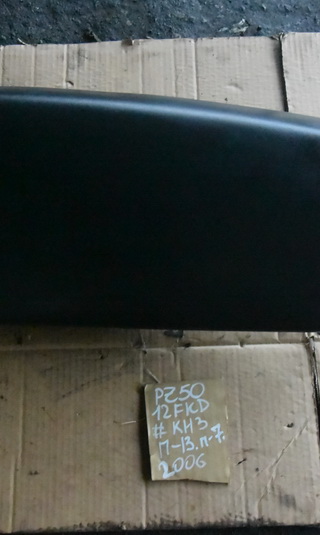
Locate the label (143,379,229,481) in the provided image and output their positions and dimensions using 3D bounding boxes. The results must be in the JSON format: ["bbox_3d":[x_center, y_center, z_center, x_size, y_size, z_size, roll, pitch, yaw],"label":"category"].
[{"bbox_3d":[0.031,0.194,0.871,0.097,0.006,0.119,0,71,0],"label":"label"}]

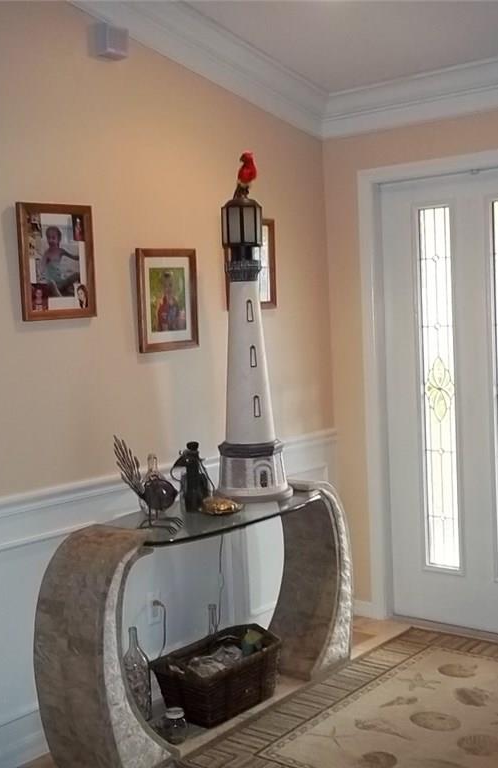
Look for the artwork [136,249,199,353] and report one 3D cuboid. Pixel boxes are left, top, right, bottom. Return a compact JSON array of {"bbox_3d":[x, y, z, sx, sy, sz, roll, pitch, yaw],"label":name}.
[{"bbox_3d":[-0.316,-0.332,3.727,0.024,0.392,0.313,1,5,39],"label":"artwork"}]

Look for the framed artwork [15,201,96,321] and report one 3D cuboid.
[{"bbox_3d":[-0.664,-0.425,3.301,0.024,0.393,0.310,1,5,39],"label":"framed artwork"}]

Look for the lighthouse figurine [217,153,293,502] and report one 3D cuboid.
[{"bbox_3d":[-0.007,-0.234,3.789,0.310,1.366,0.310,-3,4,0],"label":"lighthouse figurine"}]

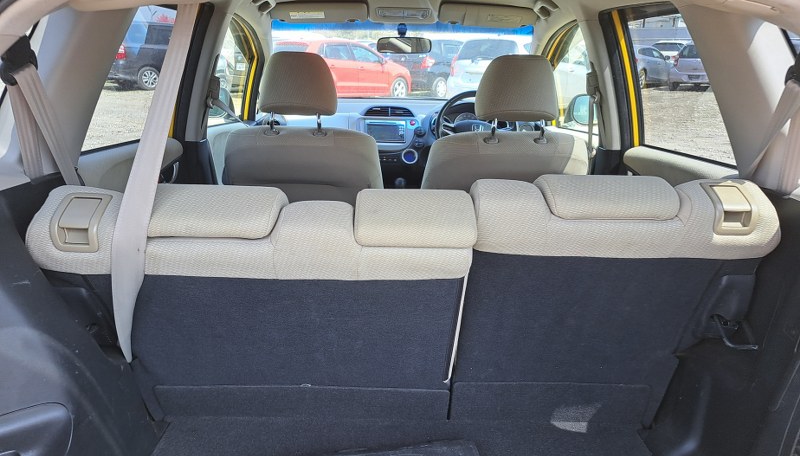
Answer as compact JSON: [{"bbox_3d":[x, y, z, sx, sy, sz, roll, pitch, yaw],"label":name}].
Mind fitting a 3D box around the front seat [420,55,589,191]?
[{"bbox_3d":[0.375,-0.197,2.252,0.520,0.980,0.780,0,18,0],"label":"front seat"}]

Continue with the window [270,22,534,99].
[{"bbox_3d":[0.010,-0.778,2.797,1.270,0.090,0.920,0,-13,0],"label":"window"}]

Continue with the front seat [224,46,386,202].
[{"bbox_3d":[-0.338,-0.222,2.296,0.520,0.980,0.780,0,18,0],"label":"front seat"}]

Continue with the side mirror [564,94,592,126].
[{"bbox_3d":[0.880,-0.568,2.656,0.210,0.150,0.120,3,18,8],"label":"side mirror"}]

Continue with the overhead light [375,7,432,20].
[{"bbox_3d":[0.015,-0.873,2.260,0.225,0.030,0.070,0,-24,0],"label":"overhead light"}]

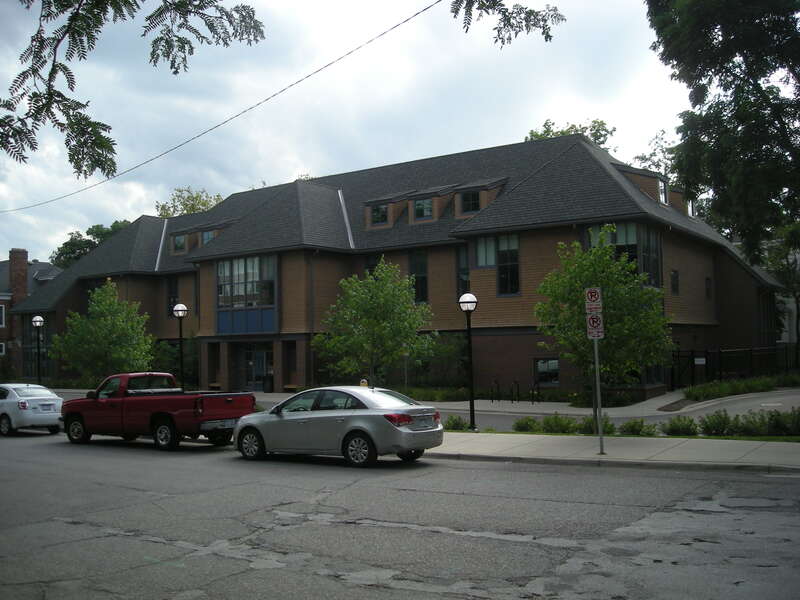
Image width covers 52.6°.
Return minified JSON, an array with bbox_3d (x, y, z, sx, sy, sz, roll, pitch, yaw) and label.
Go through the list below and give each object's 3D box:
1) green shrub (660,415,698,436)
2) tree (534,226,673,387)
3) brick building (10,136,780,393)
[{"bbox_3d":[5.839,2.612,16.900,0.715,0.439,0.690,-4,-4,33],"label":"green shrub"},{"bbox_3d":[4.461,0.671,17.733,3.000,4.500,2.950,-4,-4,34],"label":"tree"},{"bbox_3d":[-2.007,-0.892,51.101,42.500,11.950,23.000,-4,-4,33],"label":"brick building"}]

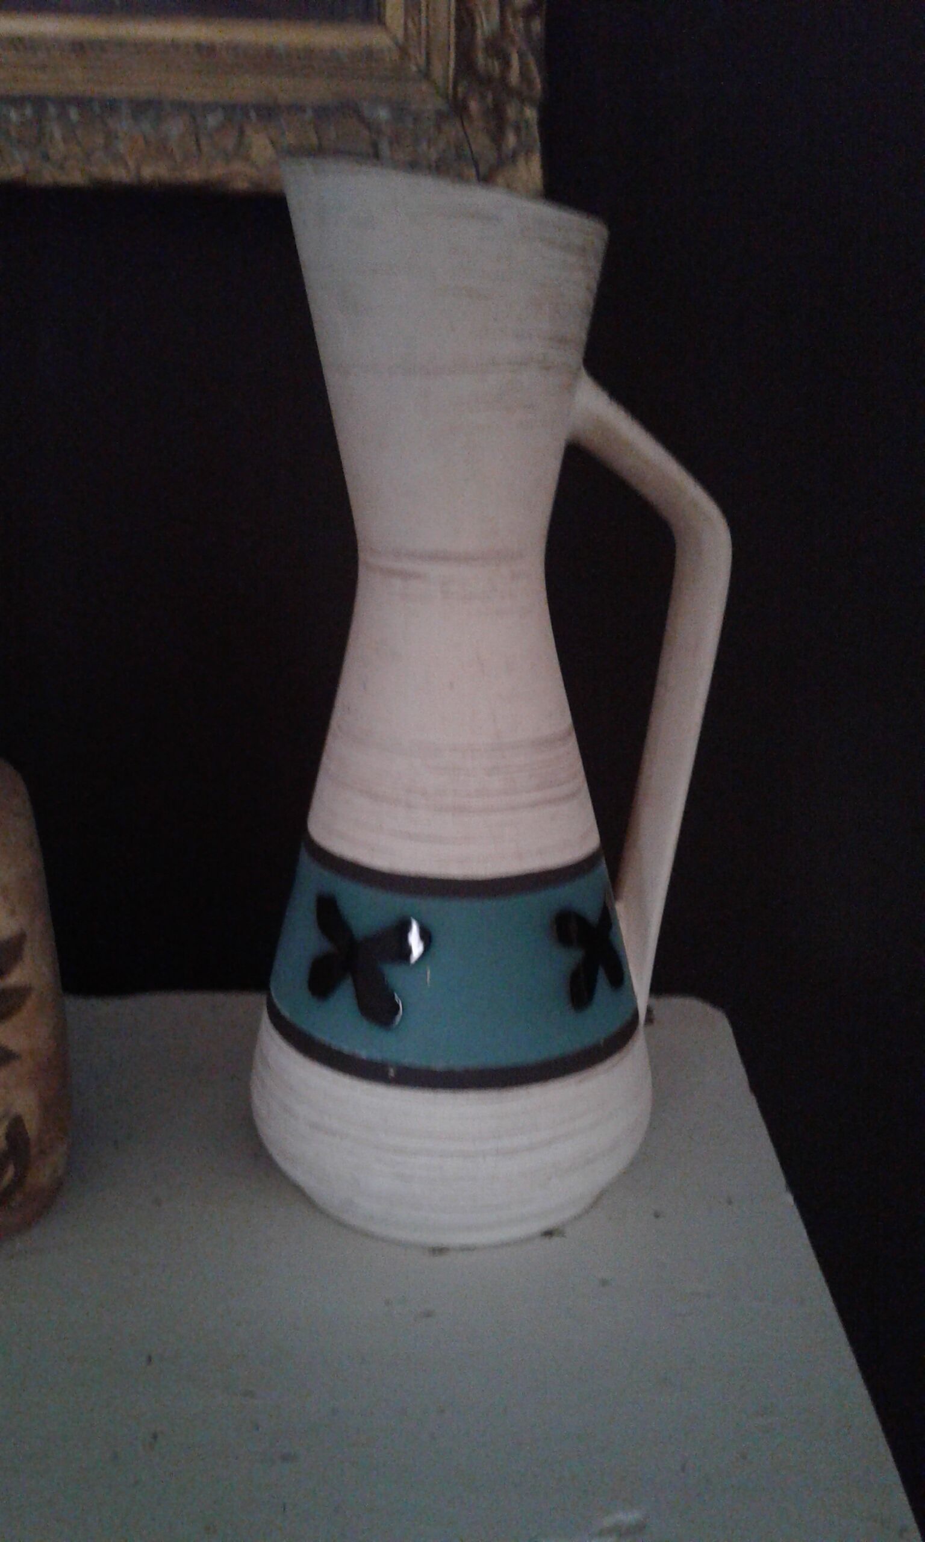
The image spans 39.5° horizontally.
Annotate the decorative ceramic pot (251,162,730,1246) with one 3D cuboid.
[{"bbox_3d":[0.006,-0.018,0.397,0.153,0.307,0.132,-4,19,-11],"label":"decorative ceramic pot"}]

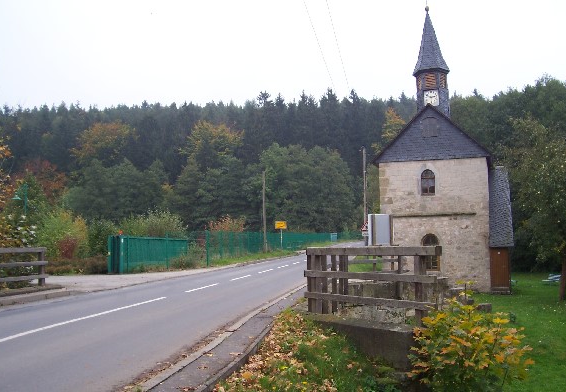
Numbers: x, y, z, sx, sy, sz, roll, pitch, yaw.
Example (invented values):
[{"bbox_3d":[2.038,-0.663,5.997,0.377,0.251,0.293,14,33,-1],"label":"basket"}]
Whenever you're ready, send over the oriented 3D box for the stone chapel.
[{"bbox_3d":[8.992,-2.603,31.821,6.522,15.264,9.300,-2,-5,17],"label":"stone chapel"}]

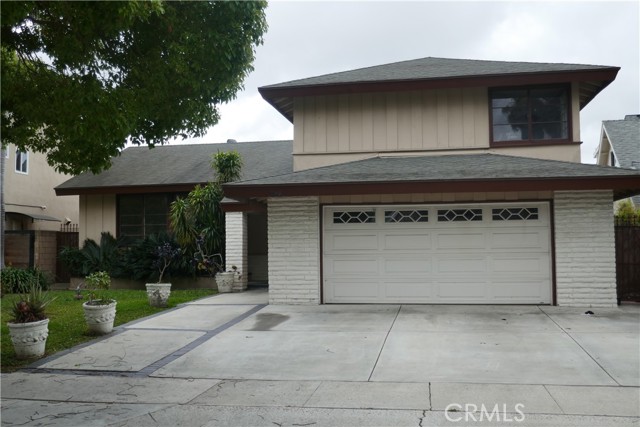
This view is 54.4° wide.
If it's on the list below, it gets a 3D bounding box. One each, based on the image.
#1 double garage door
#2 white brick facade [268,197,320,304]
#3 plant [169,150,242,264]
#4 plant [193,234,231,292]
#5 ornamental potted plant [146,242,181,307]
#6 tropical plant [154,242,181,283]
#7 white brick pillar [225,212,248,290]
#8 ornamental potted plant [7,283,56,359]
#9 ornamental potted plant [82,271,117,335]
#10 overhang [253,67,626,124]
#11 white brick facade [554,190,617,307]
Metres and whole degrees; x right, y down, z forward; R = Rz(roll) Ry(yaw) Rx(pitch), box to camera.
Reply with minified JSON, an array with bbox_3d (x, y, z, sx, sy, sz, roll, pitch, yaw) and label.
[{"bbox_3d":[2.454,0.870,13.430,4.840,2.150,0.080,-1,-4,11],"label":"double garage door"},{"bbox_3d":[-0.553,0.825,13.952,1.180,2.390,0.260,-1,-4,11],"label":"white brick facade"},{"bbox_3d":[-3.338,0.029,18.300,2.117,3.764,1.750,-1,-4,11],"label":"plant"},{"bbox_3d":[-2.907,1.346,16.750,1.050,1.561,0.750,-1,-4,11],"label":"plant"},{"bbox_3d":[-3.483,1.360,13.870,0.769,1.426,0.650,-1,-4,11],"label":"ornamental potted plant"},{"bbox_3d":[-3.399,1.092,13.870,0.602,0.892,0.620,-1,-4,11],"label":"tropical plant"},{"bbox_3d":[-2.327,1.074,17.384,0.458,2.182,0.466,-1,-4,11],"label":"white brick pillar"},{"bbox_3d":[-4.049,1.501,8.750,0.689,1.062,0.660,-1,-4,11],"label":"ornamental potted plant"},{"bbox_3d":[-3.734,1.505,10.550,0.585,1.077,0.580,-1,-4,11],"label":"ornamental potted plant"},{"bbox_3d":[3.069,-3.118,17.240,8.800,0.420,3.800,-1,-4,11],"label":"overhang"},{"bbox_3d":[5.438,0.724,12.823,1.160,2.390,0.260,-1,-4,11],"label":"white brick facade"}]

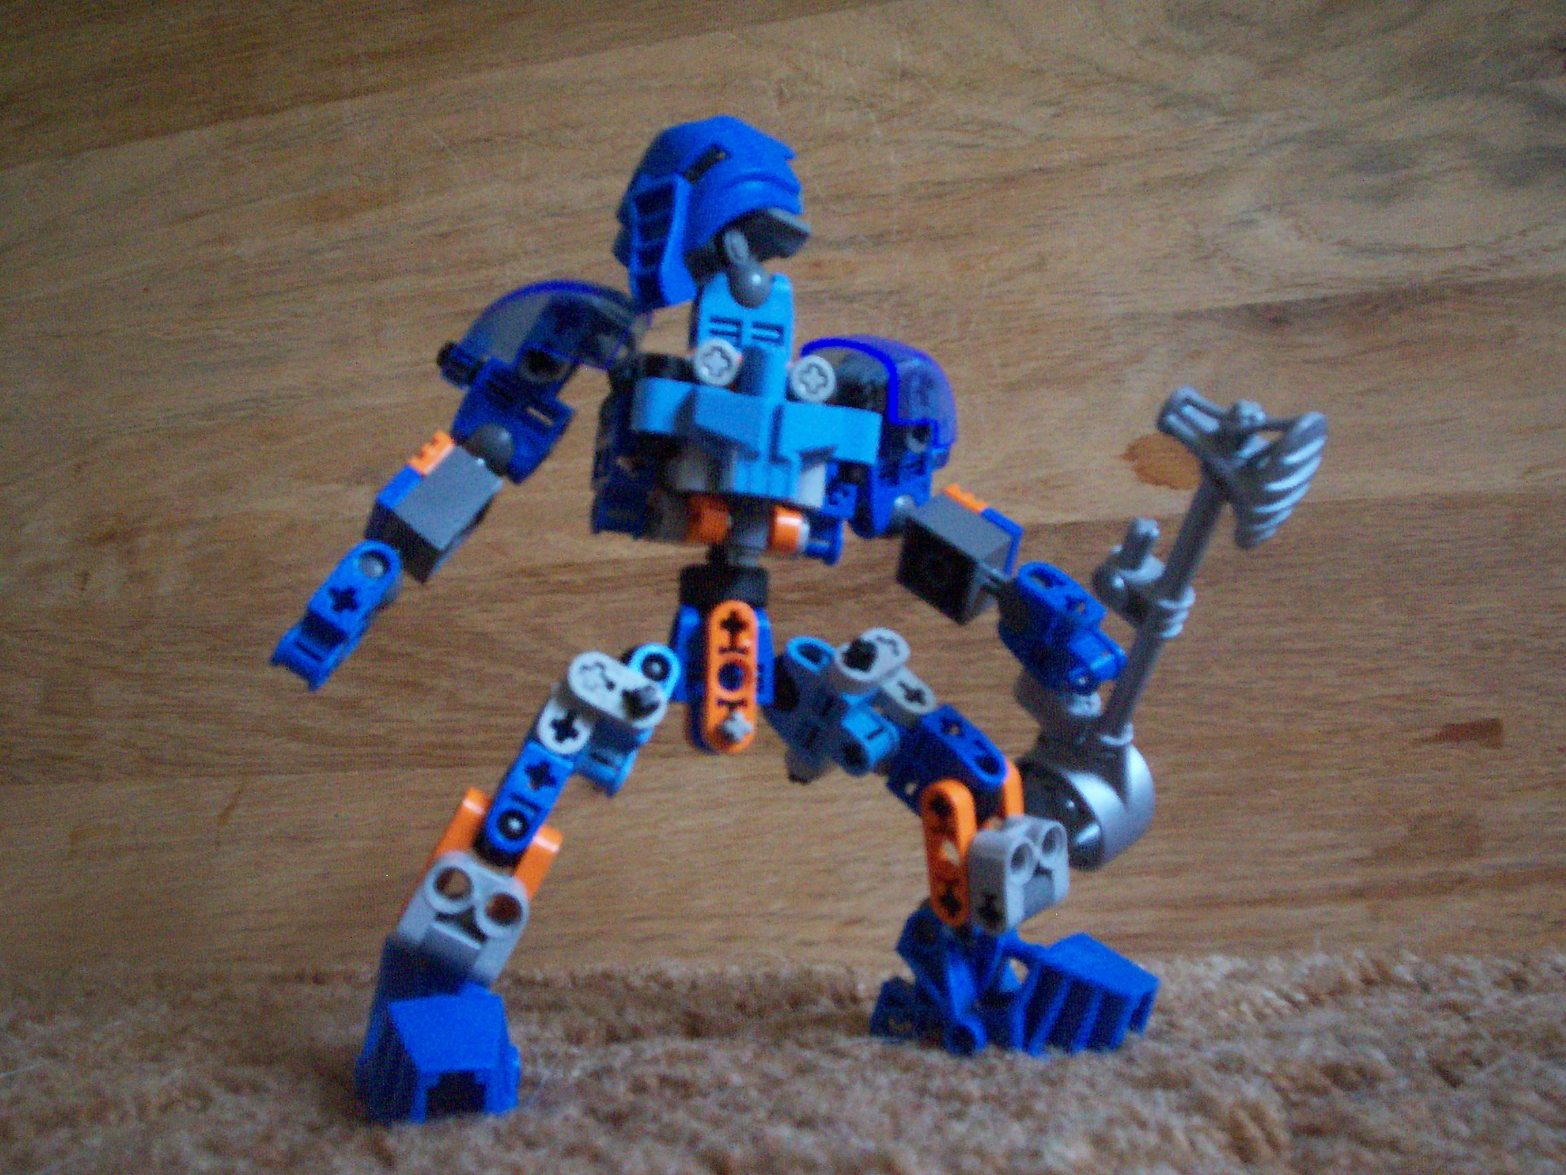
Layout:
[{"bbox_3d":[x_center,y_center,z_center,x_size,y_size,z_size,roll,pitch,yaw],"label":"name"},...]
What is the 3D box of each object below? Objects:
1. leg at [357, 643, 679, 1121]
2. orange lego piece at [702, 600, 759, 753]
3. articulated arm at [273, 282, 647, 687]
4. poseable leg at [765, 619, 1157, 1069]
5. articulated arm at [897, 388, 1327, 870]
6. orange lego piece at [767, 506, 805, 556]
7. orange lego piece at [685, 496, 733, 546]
[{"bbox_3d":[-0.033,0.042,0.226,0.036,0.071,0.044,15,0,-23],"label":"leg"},{"bbox_3d":[-0.008,0.014,0.252,0.008,0.024,0.004,2,0,-10],"label":"orange lego piece"},{"bbox_3d":[-0.052,-0.017,0.263,0.027,0.083,0.028,37,-14,-7],"label":"articulated arm"},{"bbox_3d":[0.027,0.041,0.255,0.054,0.069,0.038,0,0,42],"label":"poseable leg"},{"bbox_3d":[0.052,0.007,0.258,0.064,0.073,0.032,0,0,-12],"label":"articulated arm"},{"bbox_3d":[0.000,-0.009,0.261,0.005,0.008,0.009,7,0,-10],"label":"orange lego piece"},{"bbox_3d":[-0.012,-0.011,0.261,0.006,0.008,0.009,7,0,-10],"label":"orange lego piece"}]

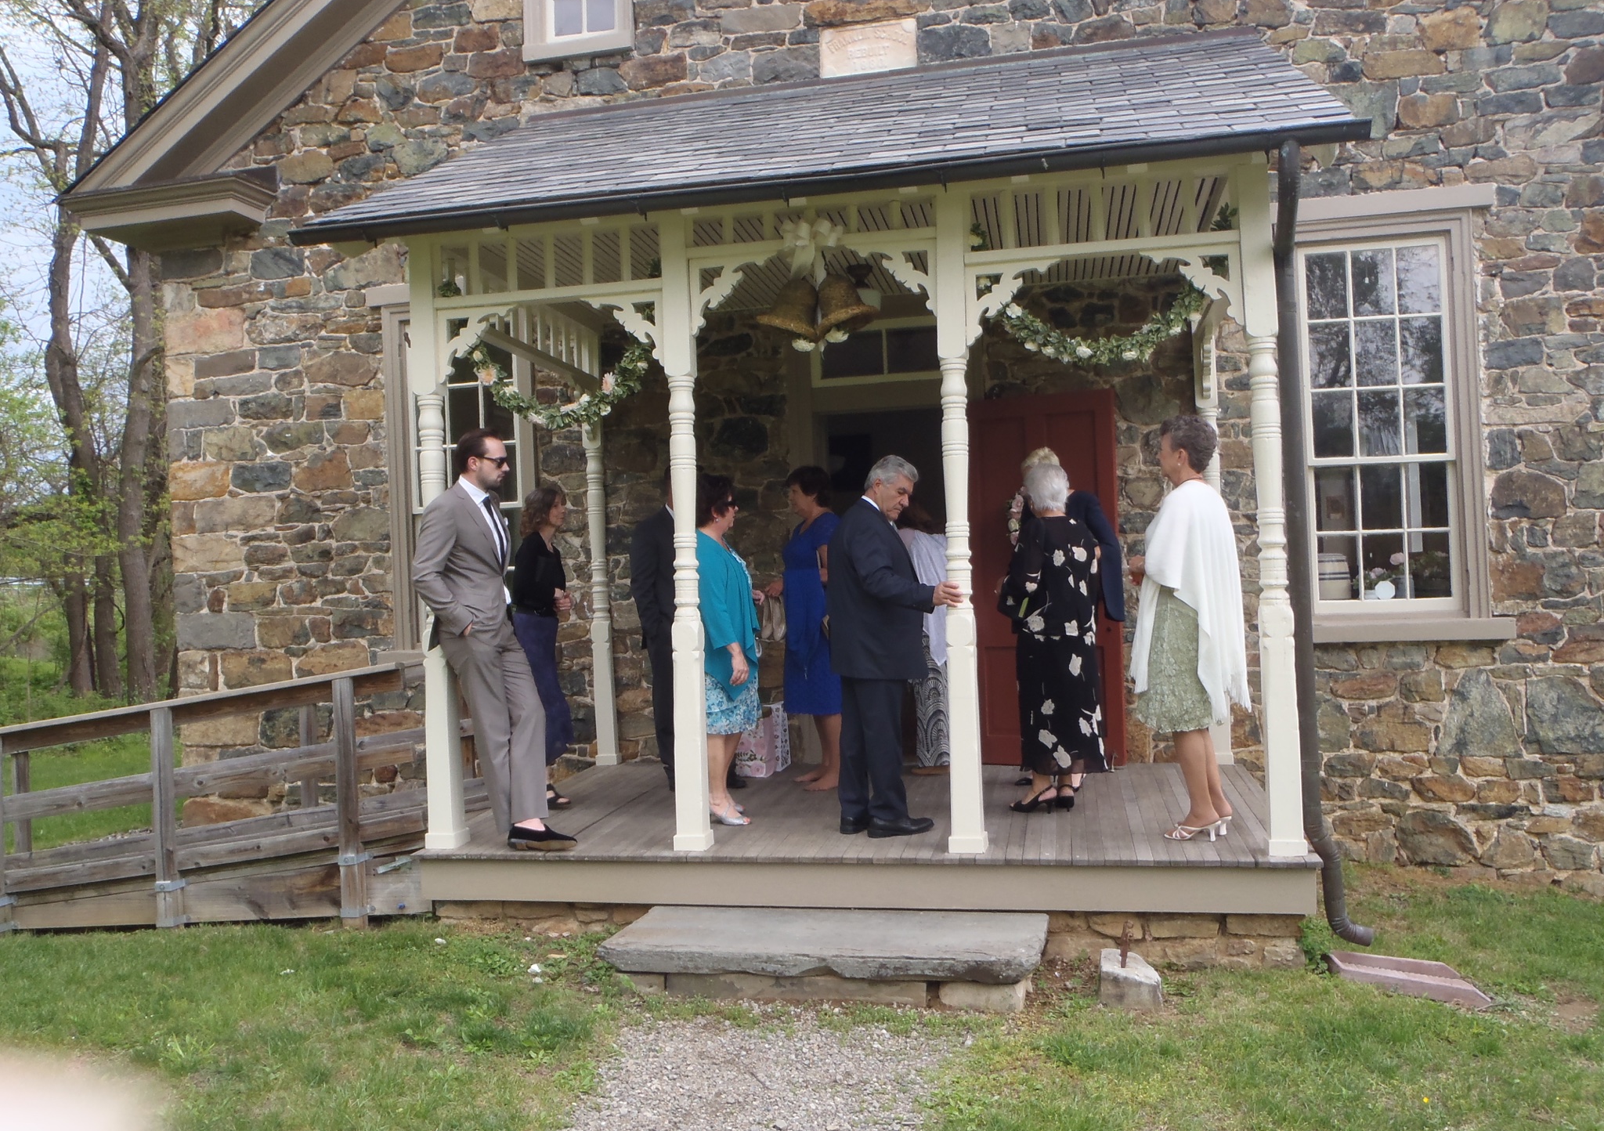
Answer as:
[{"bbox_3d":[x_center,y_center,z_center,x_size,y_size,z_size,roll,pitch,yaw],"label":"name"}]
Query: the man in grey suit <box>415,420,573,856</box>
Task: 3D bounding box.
[{"bbox_3d":[-1.375,0.316,5.730,0.600,1.839,0.500,-2,-2,7],"label":"man in grey suit"}]

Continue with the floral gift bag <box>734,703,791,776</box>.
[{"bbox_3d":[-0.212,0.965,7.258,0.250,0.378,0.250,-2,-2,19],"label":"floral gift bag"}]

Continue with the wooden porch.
[{"bbox_3d":[0.349,1.280,6.377,3.754,0.240,2.252,-2,0,11],"label":"wooden porch"}]

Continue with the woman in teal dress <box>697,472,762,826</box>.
[{"bbox_3d":[-0.371,0.380,6.144,0.350,1.643,0.460,-2,0,15],"label":"woman in teal dress"}]

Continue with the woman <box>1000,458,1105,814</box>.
[{"bbox_3d":[1.192,0.327,6.153,0.490,1.626,0.370,-2,0,-22],"label":"woman"}]

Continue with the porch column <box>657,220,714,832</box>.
[{"bbox_3d":[-0.496,-0.151,5.603,0.145,2.726,0.145,-2,0,11],"label":"porch column"}]

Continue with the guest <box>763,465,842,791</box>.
[{"bbox_3d":[0.010,0.323,6.921,0.380,1.699,0.450,-2,0,-28],"label":"guest"}]

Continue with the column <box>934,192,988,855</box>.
[{"bbox_3d":[0.644,-0.181,5.321,0.141,2.686,0.141,-2,-1,12],"label":"column"}]

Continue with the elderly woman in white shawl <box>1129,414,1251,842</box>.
[{"bbox_3d":[1.590,0.257,5.337,0.460,1.720,0.480,-3,-2,28],"label":"elderly woman in white shawl"}]

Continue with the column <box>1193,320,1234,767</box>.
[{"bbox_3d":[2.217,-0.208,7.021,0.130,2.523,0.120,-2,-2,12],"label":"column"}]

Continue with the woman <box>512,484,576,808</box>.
[{"bbox_3d":[-1.323,0.409,6.668,0.310,1.647,0.430,-2,0,8],"label":"woman"}]

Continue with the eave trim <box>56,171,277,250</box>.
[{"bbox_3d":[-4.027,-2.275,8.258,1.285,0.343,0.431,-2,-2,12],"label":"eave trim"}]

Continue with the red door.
[{"bbox_3d":[1.349,0.081,7.277,0.877,2.056,0.050,-2,0,22],"label":"red door"}]

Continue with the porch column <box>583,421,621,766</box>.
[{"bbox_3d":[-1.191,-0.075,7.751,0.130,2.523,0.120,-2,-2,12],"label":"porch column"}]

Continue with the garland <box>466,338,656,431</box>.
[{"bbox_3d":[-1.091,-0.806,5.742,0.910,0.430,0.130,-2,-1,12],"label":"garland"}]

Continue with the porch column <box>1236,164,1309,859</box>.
[{"bbox_3d":[1.826,-0.227,5.072,0.141,2.686,0.141,-2,-1,12],"label":"porch column"}]

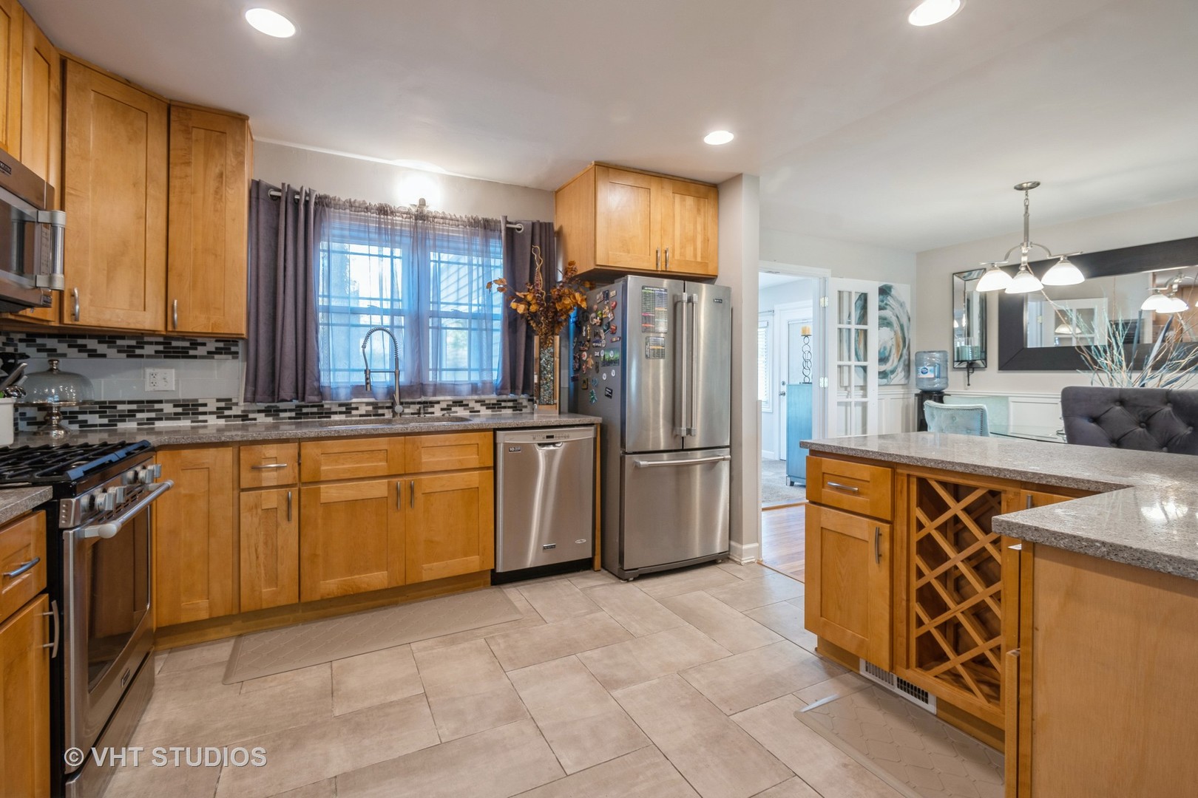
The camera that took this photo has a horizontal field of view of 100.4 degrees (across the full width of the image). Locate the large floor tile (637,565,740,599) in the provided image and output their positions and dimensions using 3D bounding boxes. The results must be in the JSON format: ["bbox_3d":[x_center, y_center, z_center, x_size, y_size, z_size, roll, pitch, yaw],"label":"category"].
[{"bbox_3d":[0.496,1.046,2.836,0.581,0.010,0.289,-1,1,-26],"label":"large floor tile"}]

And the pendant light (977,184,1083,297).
[{"bbox_3d":[2.912,-1.068,3.405,0.560,0.779,0.560,-1,3,-29],"label":"pendant light"}]

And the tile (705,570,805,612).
[{"bbox_3d":[0.887,1.047,2.705,0.581,0.010,0.289,-1,1,-26],"label":"tile"}]

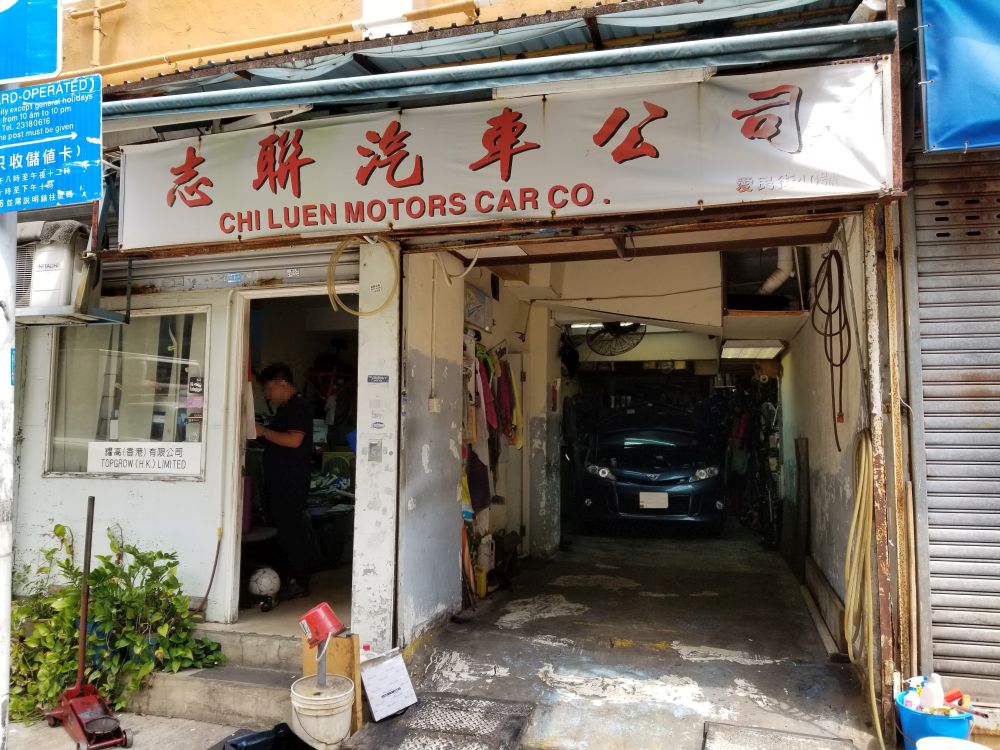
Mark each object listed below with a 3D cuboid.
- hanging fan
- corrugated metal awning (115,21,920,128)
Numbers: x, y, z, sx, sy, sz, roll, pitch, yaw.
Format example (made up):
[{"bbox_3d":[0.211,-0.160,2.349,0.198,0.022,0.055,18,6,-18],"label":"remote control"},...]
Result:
[{"bbox_3d":[1.218,-0.517,7.967,0.640,0.640,0.360,1,33,-7],"label":"hanging fan"},{"bbox_3d":[-0.388,-1.673,4.276,4.820,0.240,0.320,1,-4,16],"label":"corrugated metal awning"}]

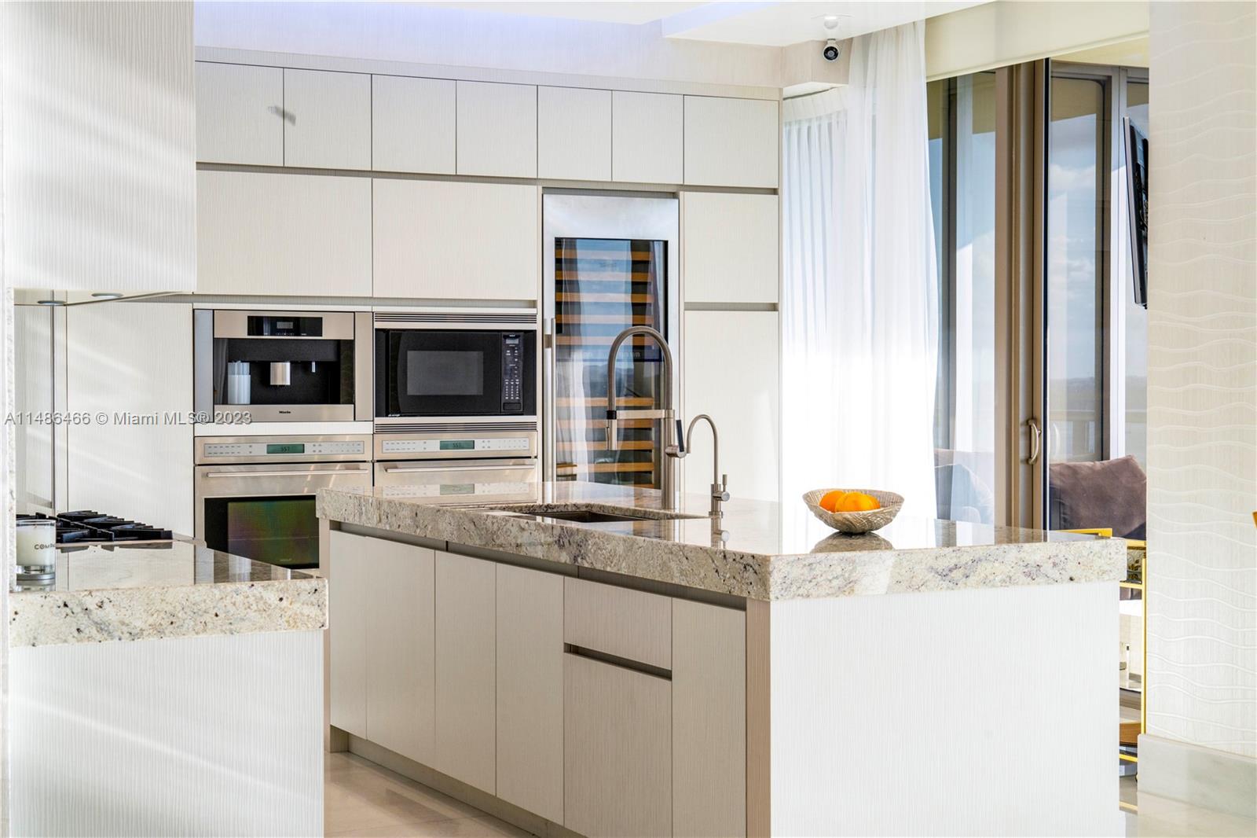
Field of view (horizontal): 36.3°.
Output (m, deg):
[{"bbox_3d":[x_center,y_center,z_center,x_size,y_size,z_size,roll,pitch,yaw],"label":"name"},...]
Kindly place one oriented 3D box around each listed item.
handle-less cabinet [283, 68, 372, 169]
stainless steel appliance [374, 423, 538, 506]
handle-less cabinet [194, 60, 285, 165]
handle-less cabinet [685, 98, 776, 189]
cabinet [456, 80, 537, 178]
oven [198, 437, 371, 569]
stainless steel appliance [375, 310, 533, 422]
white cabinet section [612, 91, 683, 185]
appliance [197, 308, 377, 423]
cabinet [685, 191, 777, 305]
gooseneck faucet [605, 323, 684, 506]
[{"bbox_3d":[-1.393,-1.267,8.373,0.384,0.408,0.600,-1,2,-25],"label":"handle-less cabinet"},{"bbox_3d":[-0.863,0.407,8.633,0.759,0.720,0.600,-1,2,-25],"label":"stainless steel appliance"},{"bbox_3d":[-1.728,-1.269,8.211,0.382,0.411,0.520,-1,1,-25],"label":"handle-less cabinet"},{"bbox_3d":[0.373,-1.296,9.194,0.504,0.412,0.520,-1,1,-25],"label":"handle-less cabinet"},{"bbox_3d":[-0.701,-1.274,8.700,0.380,0.408,0.600,-1,2,-25],"label":"cabinet"},{"bbox_3d":[-1.555,0.424,8.307,0.760,0.720,0.600,-1,2,-25],"label":"oven"},{"bbox_3d":[-0.856,-0.227,8.629,0.757,0.495,0.500,-1,1,-25],"label":"stainless steel appliance"},{"bbox_3d":[-0.020,-1.288,9.010,0.365,0.412,0.520,-1,1,-25],"label":"white cabinet section"},{"bbox_3d":[-1.550,-0.226,8.304,0.764,0.466,0.500,-1,1,-25],"label":"appliance"},{"bbox_3d":[0.374,-0.801,9.205,0.505,0.509,0.520,-1,1,-25],"label":"cabinet"},{"bbox_3d":[0.058,0.004,5.631,0.240,0.540,0.100,-1,2,-36],"label":"gooseneck faucet"}]

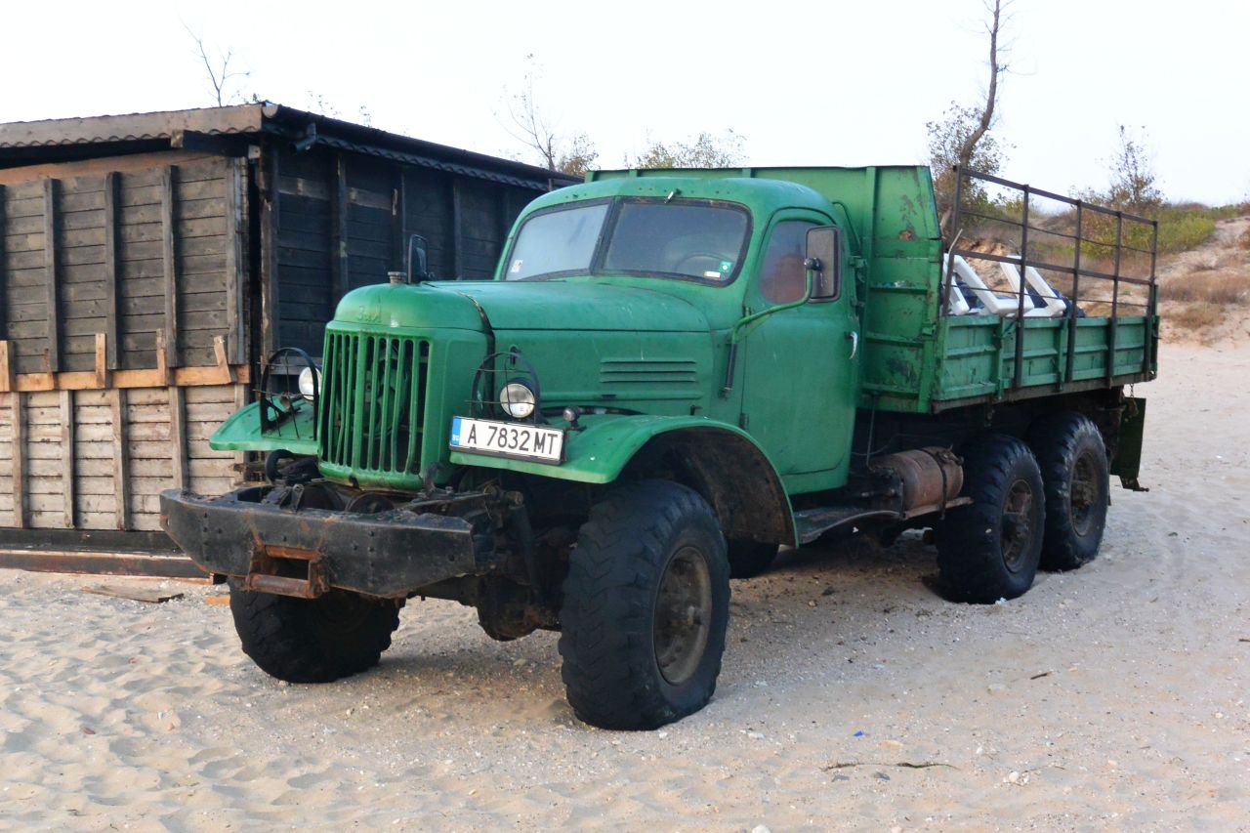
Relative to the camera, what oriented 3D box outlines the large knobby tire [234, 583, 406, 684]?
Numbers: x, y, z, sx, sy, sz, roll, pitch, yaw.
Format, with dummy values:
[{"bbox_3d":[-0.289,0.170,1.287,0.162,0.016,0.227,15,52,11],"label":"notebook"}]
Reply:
[{"bbox_3d":[-1.378,0.624,7.413,0.323,1.008,1.038,4,5,26],"label":"large knobby tire"}]

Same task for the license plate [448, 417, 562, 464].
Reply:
[{"bbox_3d":[-0.428,0.084,5.930,0.530,0.122,0.025,5,-2,37],"label":"license plate"}]

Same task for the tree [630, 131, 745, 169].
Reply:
[{"bbox_3d":[1.216,-4.233,32.000,2.500,2.800,2.300,1,5,0],"label":"tree"}]

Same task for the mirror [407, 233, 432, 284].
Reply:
[{"bbox_3d":[-1.038,-0.764,8.193,0.055,0.302,0.176,-3,7,-43],"label":"mirror"}]

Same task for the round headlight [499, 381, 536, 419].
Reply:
[{"bbox_3d":[-0.396,-0.060,6.222,0.145,0.145,0.100,5,6,34],"label":"round headlight"}]

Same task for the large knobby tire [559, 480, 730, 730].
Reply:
[{"bbox_3d":[0.095,0.748,6.433,0.323,1.008,1.038,4,5,26],"label":"large knobby tire"}]

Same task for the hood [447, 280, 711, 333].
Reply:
[{"bbox_3d":[-0.462,-0.482,7.023,1.220,0.230,1.220,5,6,34],"label":"hood"}]

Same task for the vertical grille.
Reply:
[{"bbox_3d":[-0.974,-0.046,6.329,0.560,0.540,0.090,5,3,34],"label":"vertical grille"}]

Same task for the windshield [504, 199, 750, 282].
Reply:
[{"bbox_3d":[-0.037,-0.817,7.602,1.280,0.420,0.240,5,-2,34],"label":"windshield"}]

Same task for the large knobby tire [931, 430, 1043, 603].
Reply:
[{"bbox_3d":[2.165,0.595,9.600,0.340,0.980,1.020,5,6,34],"label":"large knobby tire"}]

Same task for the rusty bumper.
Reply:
[{"bbox_3d":[-1.156,0.482,6.124,1.633,0.272,0.242,5,6,34],"label":"rusty bumper"}]

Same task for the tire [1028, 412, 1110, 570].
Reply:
[{"bbox_3d":[2.830,0.470,10.500,0.330,0.980,1.020,5,6,34],"label":"tire"}]

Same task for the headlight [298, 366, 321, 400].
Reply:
[{"bbox_3d":[-1.273,-0.145,6.843,0.161,0.161,0.131,5,6,34],"label":"headlight"}]

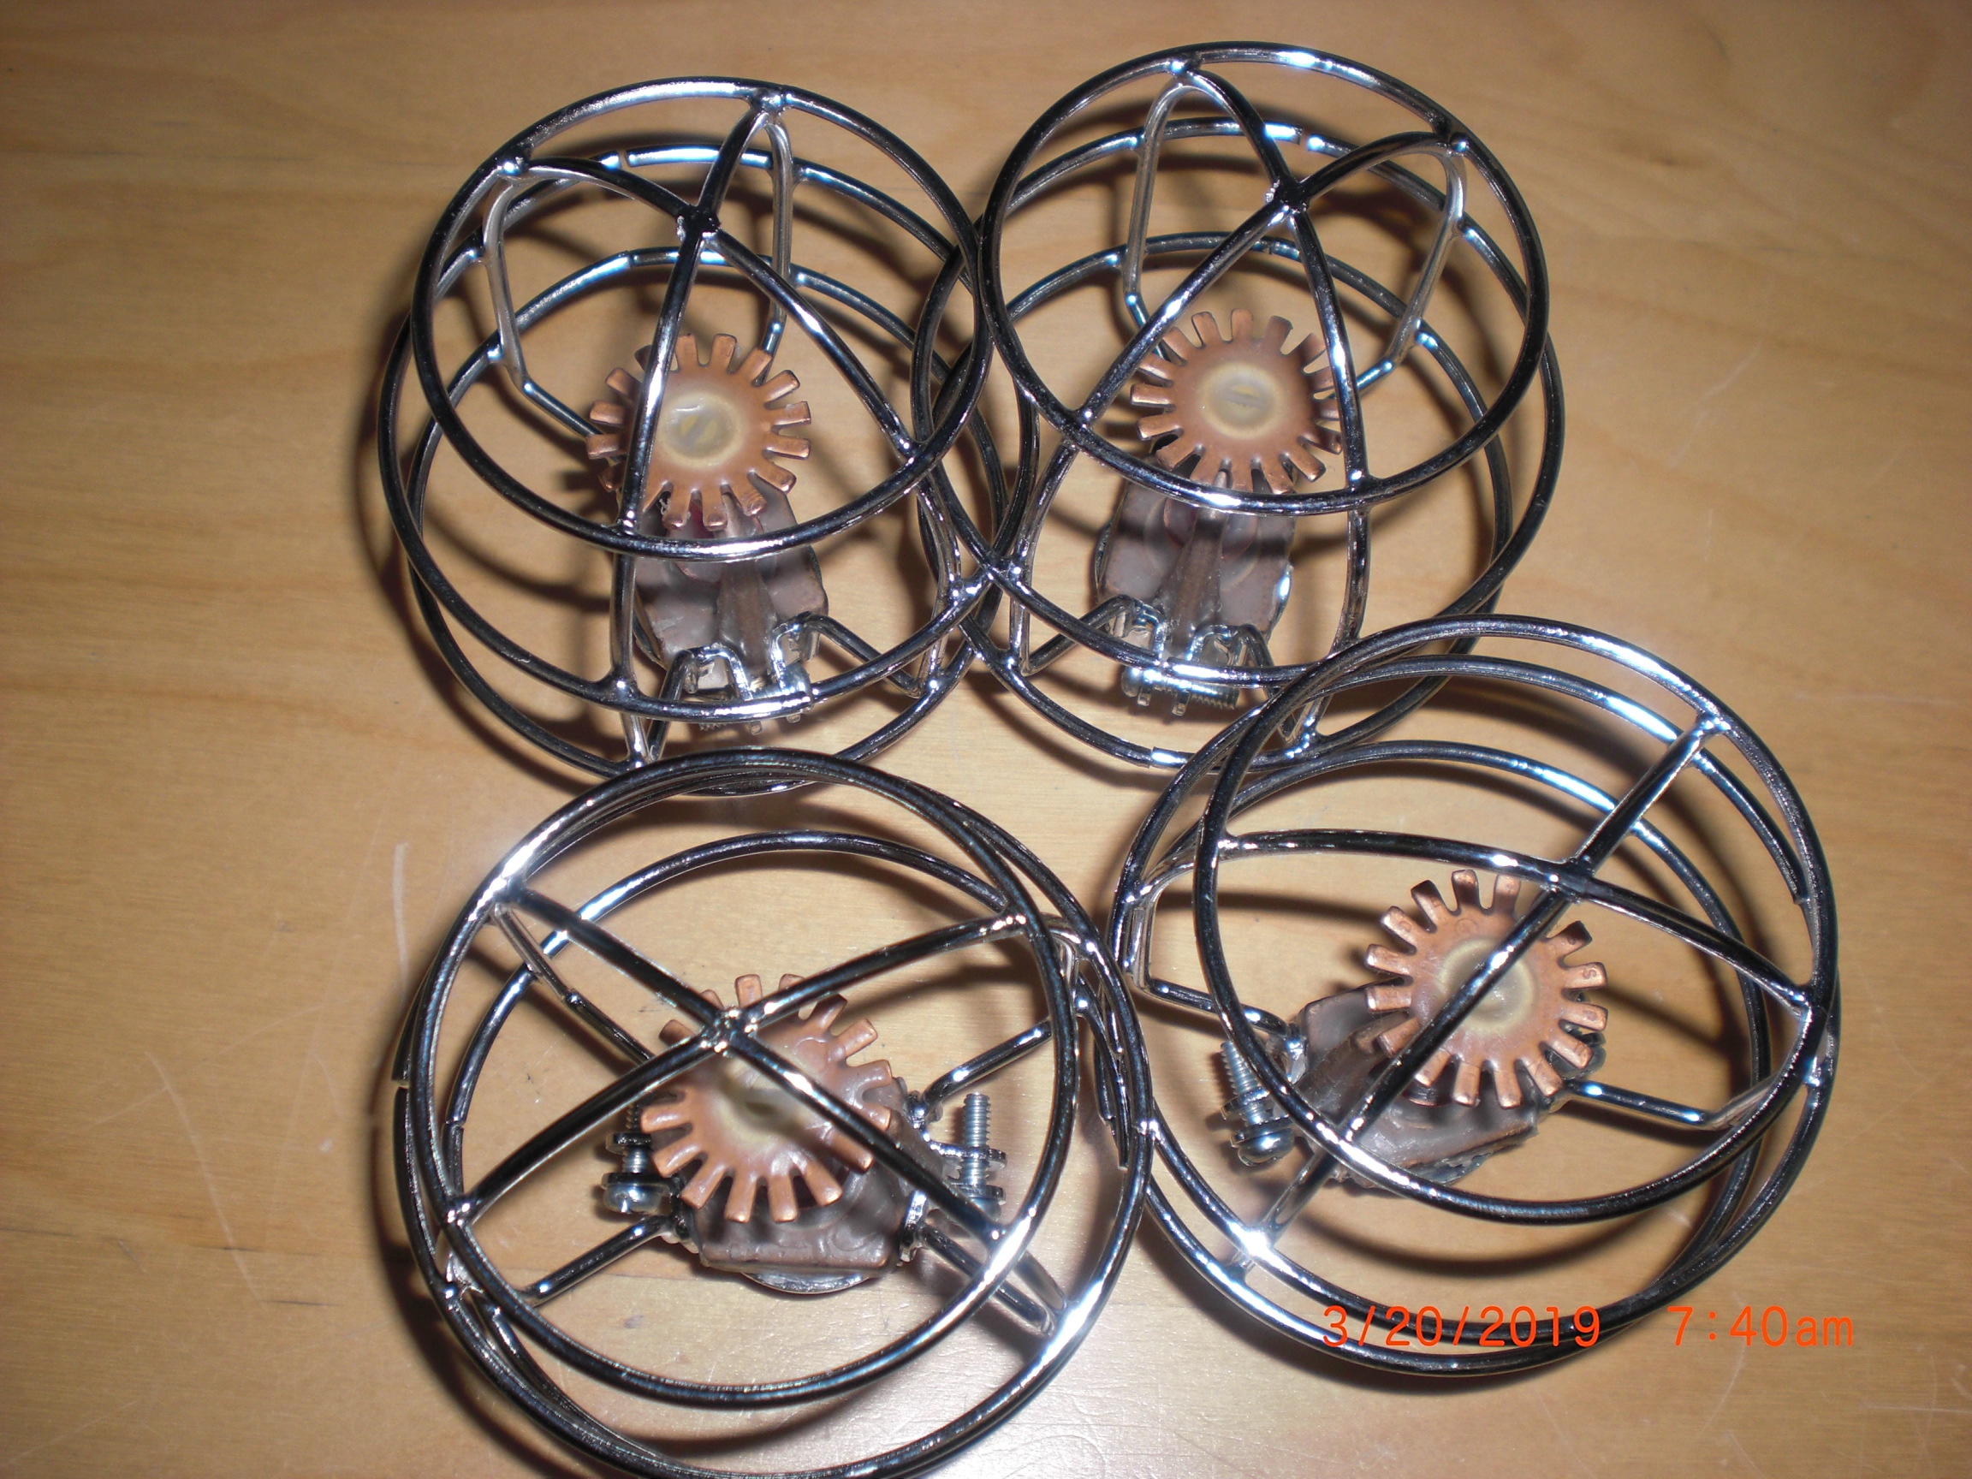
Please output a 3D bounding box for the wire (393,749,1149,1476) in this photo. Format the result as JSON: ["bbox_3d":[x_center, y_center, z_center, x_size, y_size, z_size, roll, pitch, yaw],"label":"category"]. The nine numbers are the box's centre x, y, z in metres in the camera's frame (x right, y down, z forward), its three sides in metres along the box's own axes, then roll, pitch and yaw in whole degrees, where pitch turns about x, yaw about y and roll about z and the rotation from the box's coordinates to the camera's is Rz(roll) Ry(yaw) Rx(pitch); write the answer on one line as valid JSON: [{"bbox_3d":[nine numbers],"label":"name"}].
[{"bbox_3d":[-0.025,0.040,0.243,0.085,0.070,0.085,0,68,0],"label":"wire"}]

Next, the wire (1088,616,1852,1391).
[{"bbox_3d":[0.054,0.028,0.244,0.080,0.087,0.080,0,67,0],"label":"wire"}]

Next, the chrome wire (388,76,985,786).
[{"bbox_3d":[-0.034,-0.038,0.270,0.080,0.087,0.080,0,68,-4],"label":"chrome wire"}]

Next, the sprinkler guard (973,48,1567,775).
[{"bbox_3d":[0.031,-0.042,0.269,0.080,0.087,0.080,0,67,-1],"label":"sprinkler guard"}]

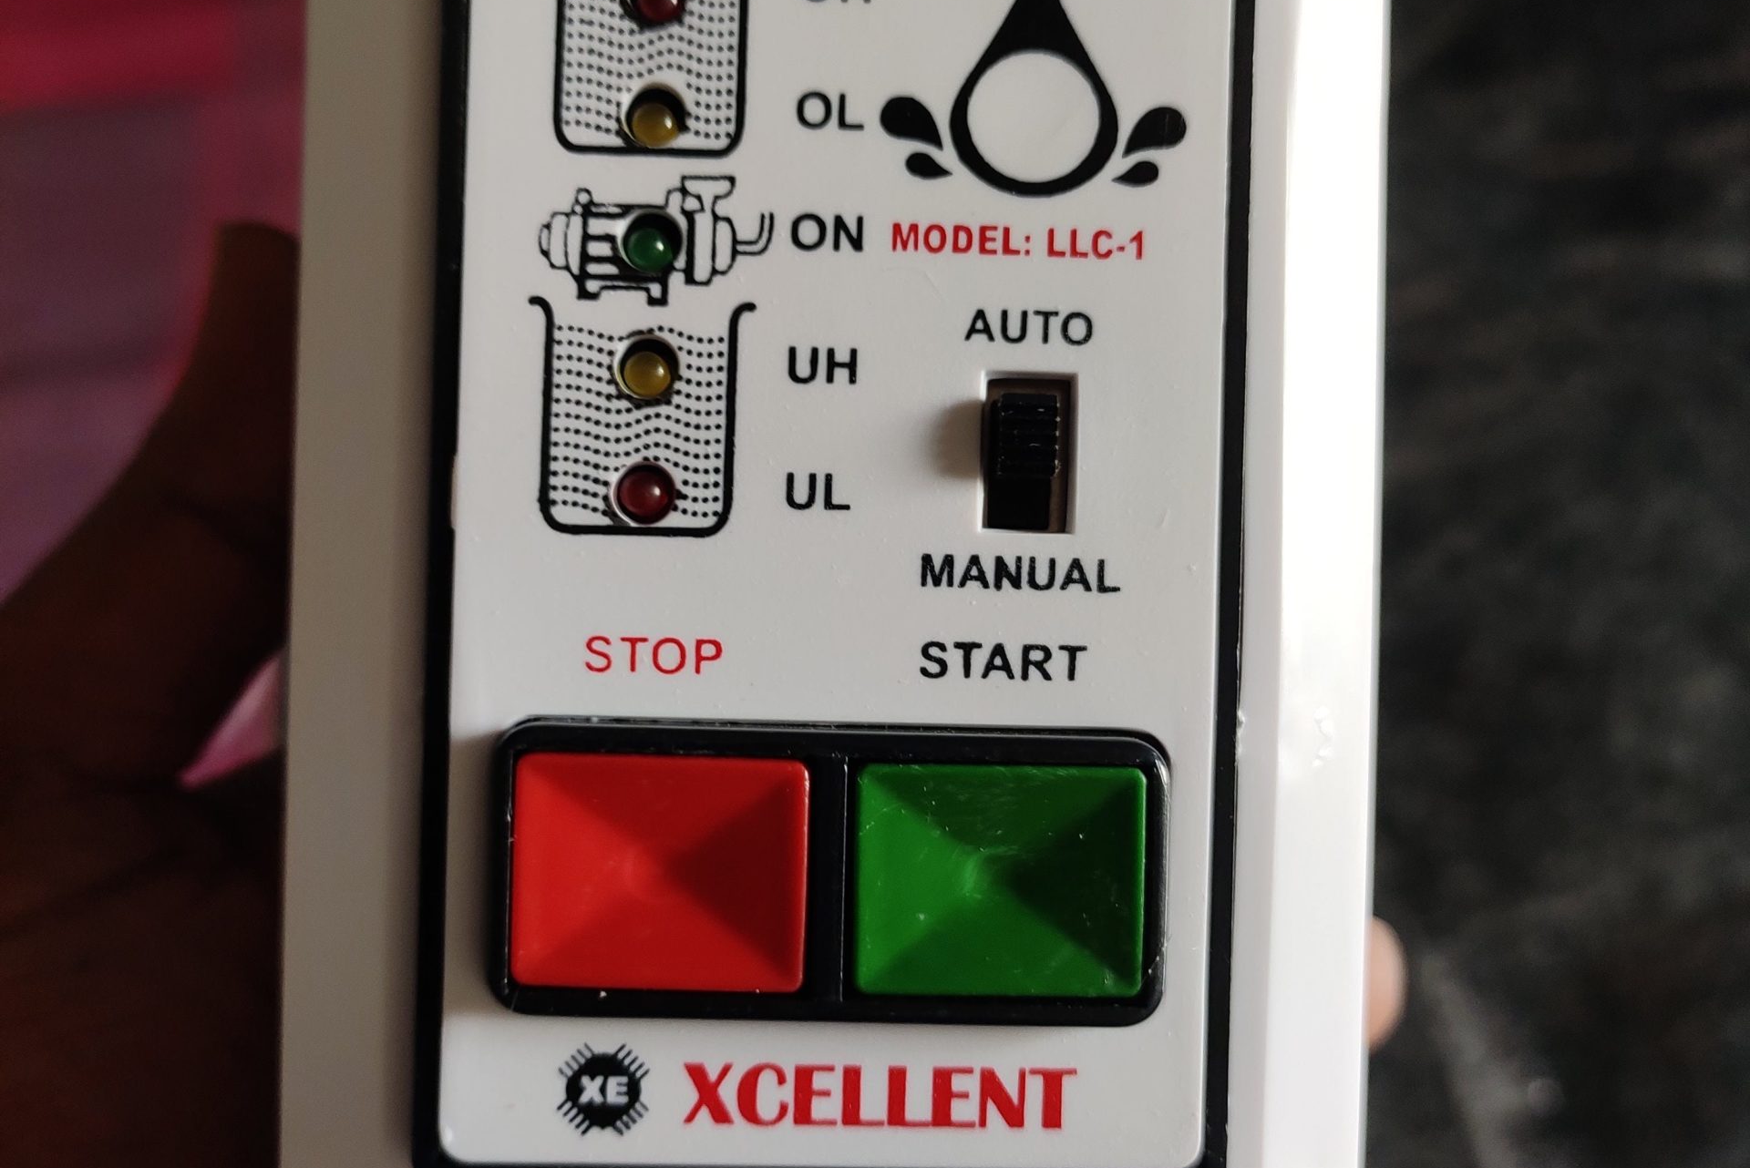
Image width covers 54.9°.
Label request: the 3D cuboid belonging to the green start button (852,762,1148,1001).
[{"bbox_3d":[0.011,0.027,0.154,0.026,0.005,0.021,2,90,-3],"label":"green start button"}]

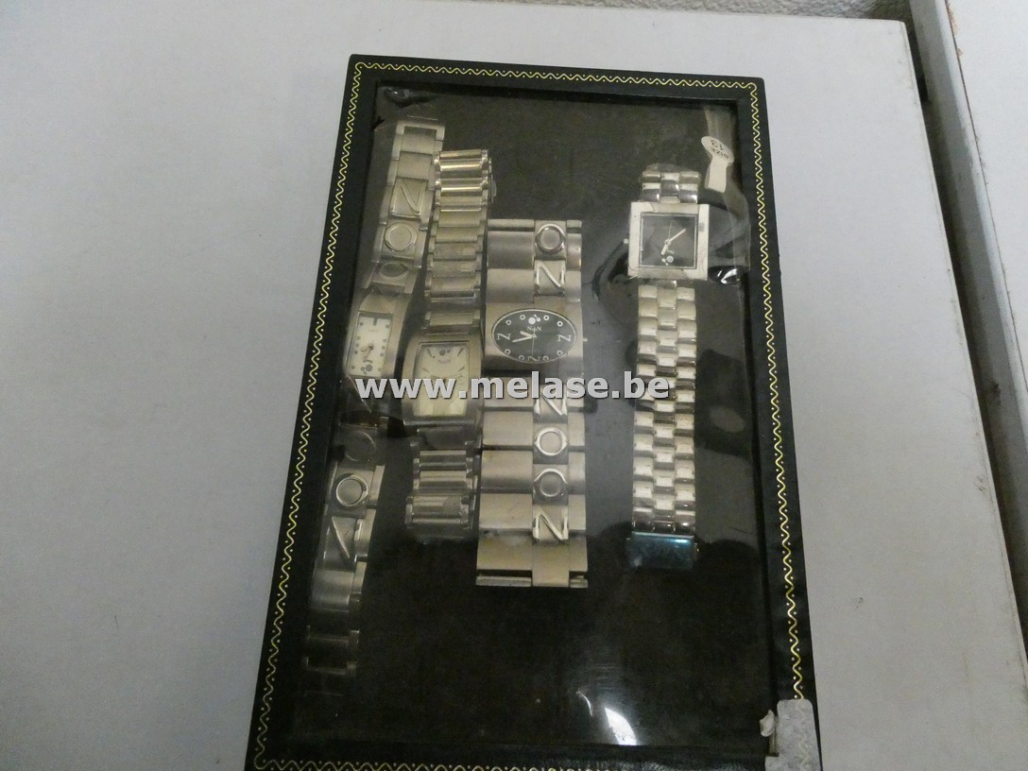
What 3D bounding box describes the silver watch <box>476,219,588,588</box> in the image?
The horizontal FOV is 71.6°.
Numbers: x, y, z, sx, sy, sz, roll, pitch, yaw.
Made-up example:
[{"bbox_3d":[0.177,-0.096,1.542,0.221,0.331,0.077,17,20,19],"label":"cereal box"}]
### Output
[{"bbox_3d":[0.006,0.003,0.225,0.032,0.017,0.116,2,72,-2],"label":"silver watch"}]

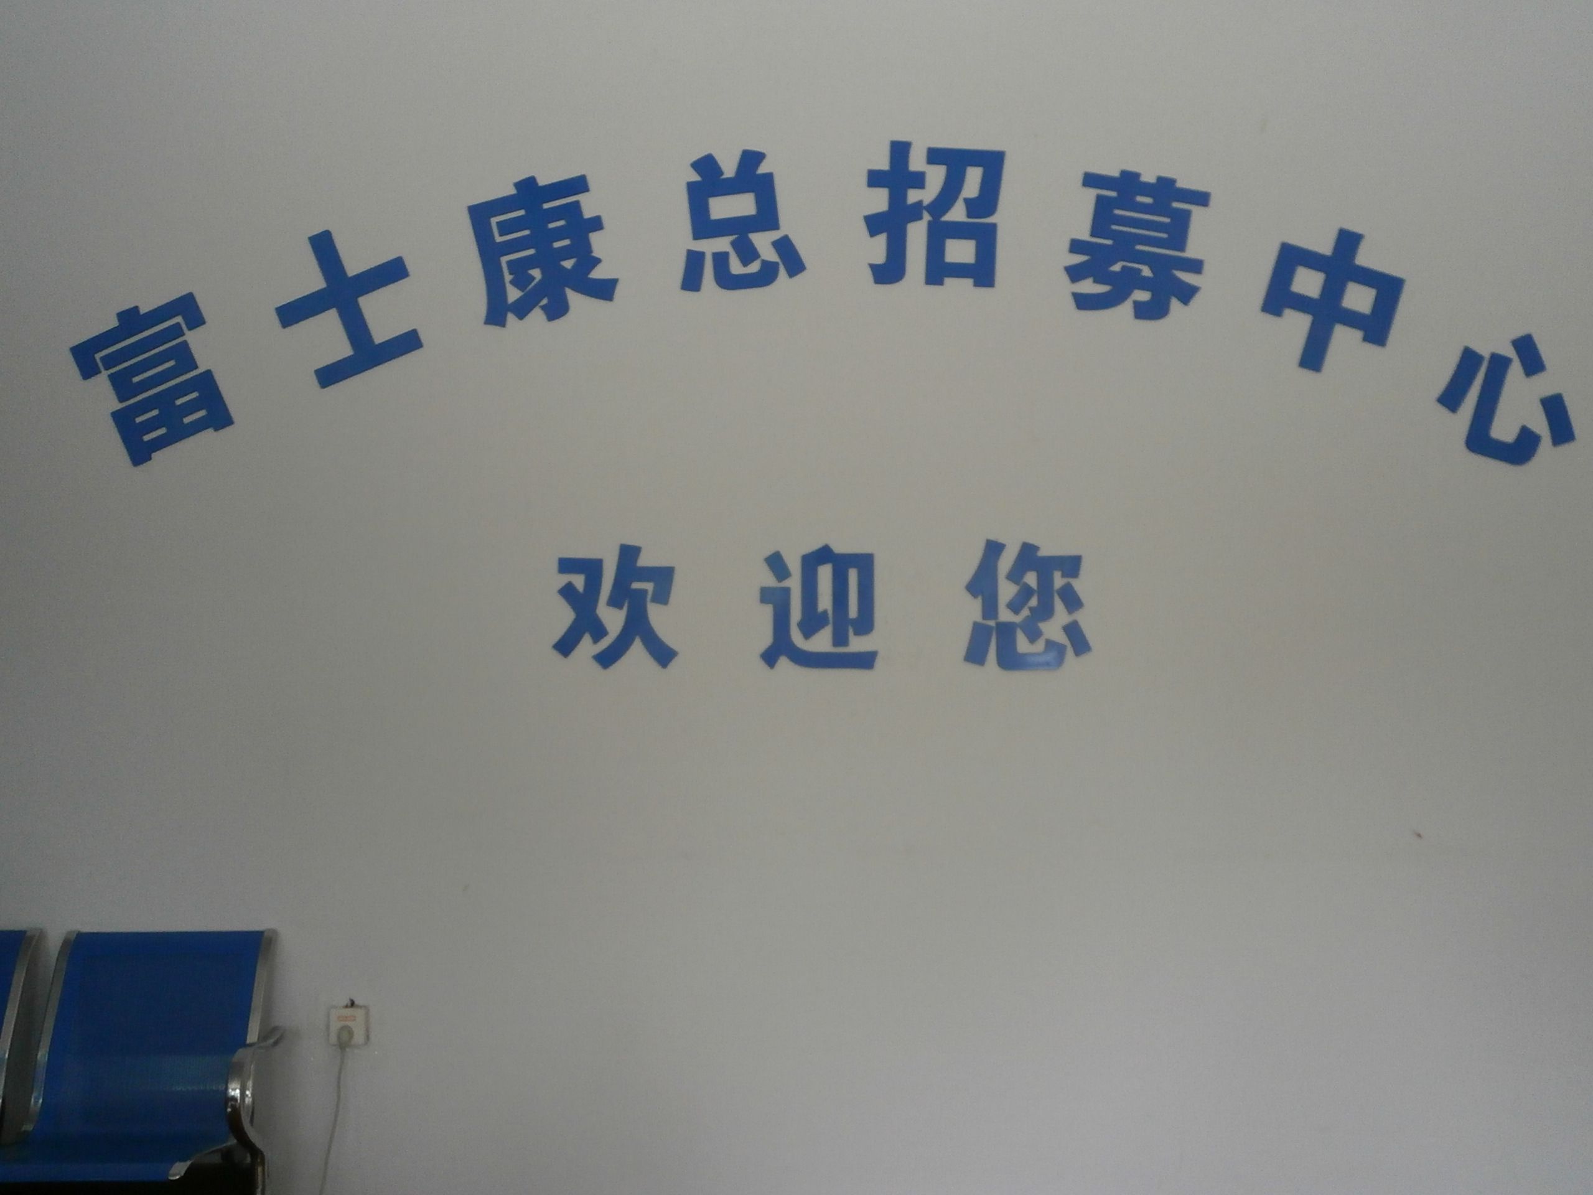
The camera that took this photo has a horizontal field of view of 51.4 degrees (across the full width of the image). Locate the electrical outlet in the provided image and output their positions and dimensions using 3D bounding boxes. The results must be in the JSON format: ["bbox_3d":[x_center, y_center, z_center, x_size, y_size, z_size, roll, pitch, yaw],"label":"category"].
[{"bbox_3d":[-0.987,0.942,3.650,0.087,0.087,0.015,0,-1,0],"label":"electrical outlet"}]

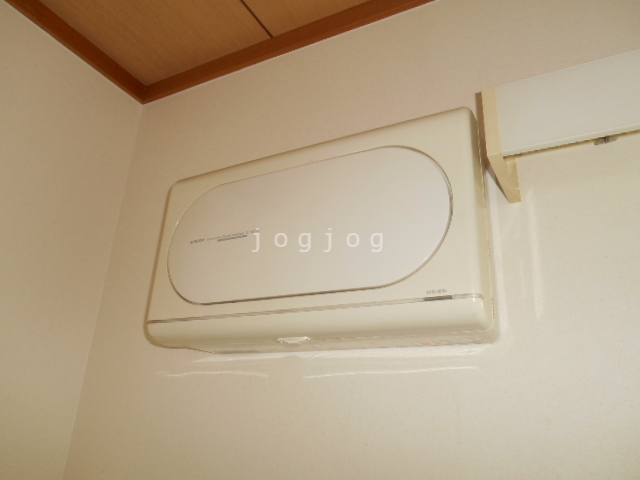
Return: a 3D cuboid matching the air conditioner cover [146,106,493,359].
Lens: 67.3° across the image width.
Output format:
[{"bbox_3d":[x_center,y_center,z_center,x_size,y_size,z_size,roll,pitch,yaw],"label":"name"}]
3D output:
[{"bbox_3d":[-0.013,0.020,0.993,0.689,0.377,0.187,-9,-24,26],"label":"air conditioner cover"}]

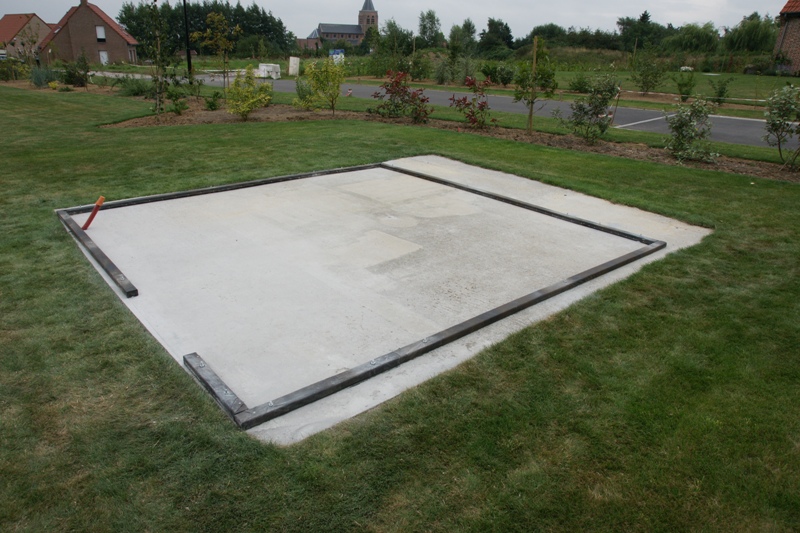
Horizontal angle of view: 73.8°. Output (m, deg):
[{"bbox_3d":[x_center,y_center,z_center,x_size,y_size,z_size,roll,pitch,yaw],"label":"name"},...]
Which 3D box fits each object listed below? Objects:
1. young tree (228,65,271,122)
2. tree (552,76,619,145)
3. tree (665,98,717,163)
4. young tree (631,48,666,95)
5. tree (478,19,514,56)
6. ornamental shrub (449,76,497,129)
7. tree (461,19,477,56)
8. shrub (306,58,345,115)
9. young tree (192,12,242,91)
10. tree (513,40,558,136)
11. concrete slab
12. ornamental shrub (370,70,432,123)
[{"bbox_3d":[-3.276,-3.774,11.607,0.971,1.163,1.000,2,22,0],"label":"young tree"},{"bbox_3d":[3.526,-2.977,10.079,1.174,1.240,1.100,2,22,0],"label":"tree"},{"bbox_3d":[4.813,-2.280,8.834,0.836,0.972,0.900,2,22,0],"label":"tree"},{"bbox_3d":[10.177,-7.942,21.837,1.430,1.830,1.450,2,22,0],"label":"young tree"},{"bbox_3d":[13.111,-30.746,72.691,4.703,5.566,4.703,2,22,0],"label":"tree"},{"bbox_3d":[1.562,-3.527,11.484,1.003,1.075,0.950,2,22,0],"label":"ornamental shrub"},{"bbox_3d":[9.475,-31.002,73.145,2.226,5.487,2.226,2,22,0],"label":"tree"},{"bbox_3d":[-1.781,-4.274,12.744,0.881,1.306,0.950,2,22,0],"label":"shrub"},{"bbox_3d":[-5.127,-5.851,14.979,1.362,2.328,1.300,2,22,0],"label":"young tree"},{"bbox_3d":[2.760,-3.665,10.859,0.830,1.874,0.850,2,22,0],"label":"tree"},{"bbox_3d":[-0.103,-0.440,5.415,5.183,0.120,4.516,-17,29,-37],"label":"concrete slab"},{"bbox_3d":[0.012,-3.928,12.291,1.431,1.113,1.100,2,22,0],"label":"ornamental shrub"}]

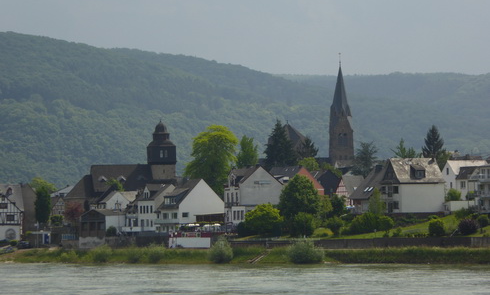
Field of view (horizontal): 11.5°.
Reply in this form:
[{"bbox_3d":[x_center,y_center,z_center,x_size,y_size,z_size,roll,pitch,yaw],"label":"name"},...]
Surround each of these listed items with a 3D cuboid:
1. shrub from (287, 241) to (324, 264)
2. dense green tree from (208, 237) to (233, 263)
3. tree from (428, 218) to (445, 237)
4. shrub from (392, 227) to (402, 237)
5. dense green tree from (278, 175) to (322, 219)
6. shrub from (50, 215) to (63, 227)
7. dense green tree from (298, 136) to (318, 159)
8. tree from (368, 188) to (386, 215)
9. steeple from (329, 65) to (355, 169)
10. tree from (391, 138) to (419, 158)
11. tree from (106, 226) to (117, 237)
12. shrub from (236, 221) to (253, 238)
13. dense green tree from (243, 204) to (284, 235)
[{"bbox_3d":[9.810,16.920,393.000,6.060,3.800,5.300,0,-2,0],"label":"shrub"},{"bbox_3d":[-4.556,19.392,461.910,4.560,4.990,4.560,0,-2,0],"label":"dense green tree"},{"bbox_3d":[36.451,15.206,461.939,3.040,3.380,3.040,0,-2,0],"label":"tree"},{"bbox_3d":[25.170,13.870,401.000,1.570,1.700,1.600,0,-2,0],"label":"shrub"},{"bbox_3d":[10.263,10.448,450.000,7.700,10.600,7.700,0,-2,0],"label":"dense green tree"},{"bbox_3d":[-39.737,15.389,513.000,2.600,2.500,2.500,0,-2,0],"label":"shrub"},{"bbox_3d":[14.091,1.917,539.847,4.440,8.500,4.440,0,-2,0],"label":"dense green tree"},{"bbox_3d":[22.430,9.570,412.000,3.050,5.250,3.000,0,-2,0],"label":"tree"},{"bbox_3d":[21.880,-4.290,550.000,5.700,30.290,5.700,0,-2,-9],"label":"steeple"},{"bbox_3d":[31.461,5.720,480.000,6.500,15.200,6.500,0,-2,0],"label":"tree"},{"bbox_3d":[-22.140,13.990,404.000,1.710,1.740,1.800,0,-2,0],"label":"tree"},{"bbox_3d":[0.000,15.231,452.000,3.300,3.400,3.200,0,-2,0],"label":"shrub"},{"bbox_3d":[3.060,12.200,408.000,6.620,5.450,5.900,0,-2,0],"label":"dense green tree"}]

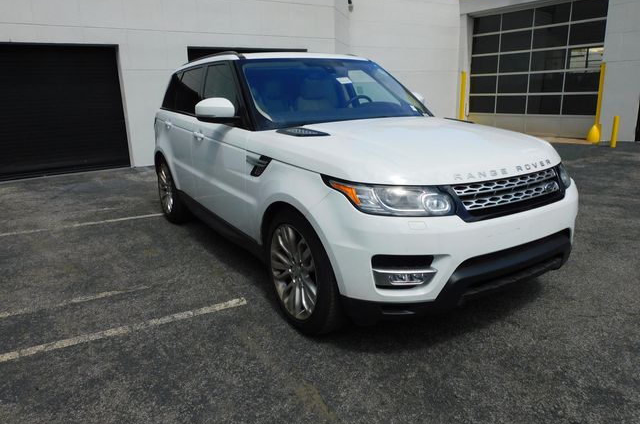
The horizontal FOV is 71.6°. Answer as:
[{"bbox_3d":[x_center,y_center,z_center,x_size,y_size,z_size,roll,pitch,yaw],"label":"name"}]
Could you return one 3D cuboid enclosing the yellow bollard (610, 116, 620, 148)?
[{"bbox_3d":[6.748,-1.818,10.122,0.125,0.681,0.125,-11,18,-31],"label":"yellow bollard"}]

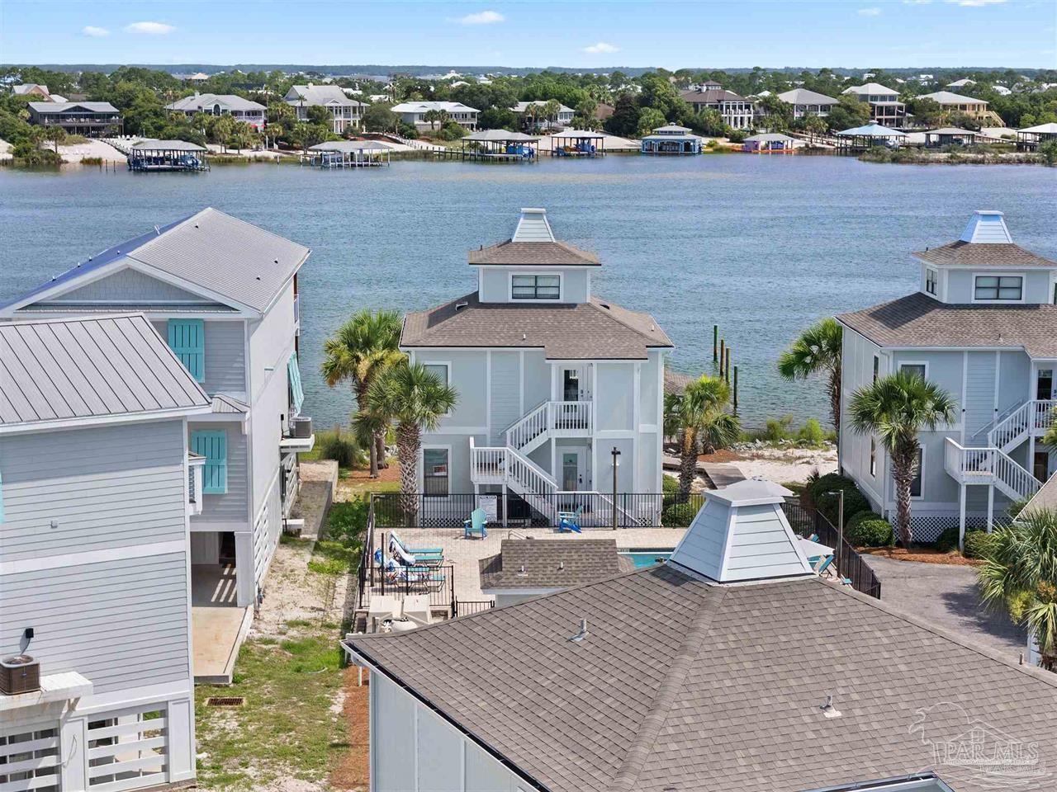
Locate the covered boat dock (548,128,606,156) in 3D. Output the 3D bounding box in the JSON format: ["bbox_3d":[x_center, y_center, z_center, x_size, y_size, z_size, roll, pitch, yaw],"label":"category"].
[{"bbox_3d":[10.389,-52.637,444.062,11.676,5.171,6.500,0,9,0],"label":"covered boat dock"}]

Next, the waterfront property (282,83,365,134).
[{"bbox_3d":[-46.607,-66.071,491.400,17.290,10.920,13.650,-3,9,-20],"label":"waterfront property"}]

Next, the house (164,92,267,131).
[{"bbox_3d":[-74.666,-67.764,510.611,20.730,9.300,16.680,-3,9,-22],"label":"house"}]

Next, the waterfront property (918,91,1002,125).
[{"bbox_3d":[112.209,-75.606,560.156,15.170,8.900,14.160,-2,9,-15],"label":"waterfront property"}]

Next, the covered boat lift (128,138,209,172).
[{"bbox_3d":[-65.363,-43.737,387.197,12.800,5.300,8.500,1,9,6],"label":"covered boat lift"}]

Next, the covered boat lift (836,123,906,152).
[{"bbox_3d":[75.871,-56.786,471.517,11.000,6.200,10.000,-7,11,-39],"label":"covered boat lift"}]

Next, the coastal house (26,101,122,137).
[{"bbox_3d":[-100.210,-60.956,471.178,18.910,7.680,14.160,-4,10,-25],"label":"coastal house"}]

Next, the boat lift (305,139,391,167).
[{"bbox_3d":[-33.336,-45.566,400.400,15.370,4.750,7.080,-3,9,-18],"label":"boat lift"}]

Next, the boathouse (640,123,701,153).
[{"bbox_3d":[31.244,-56.413,466.122,12.740,6.570,10.620,2,9,10],"label":"boathouse"}]

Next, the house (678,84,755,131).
[{"bbox_3d":[44.834,-69.753,512.353,16.000,11.401,15.000,-3,9,-18],"label":"house"}]

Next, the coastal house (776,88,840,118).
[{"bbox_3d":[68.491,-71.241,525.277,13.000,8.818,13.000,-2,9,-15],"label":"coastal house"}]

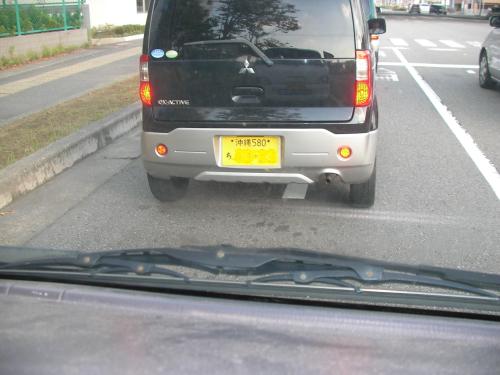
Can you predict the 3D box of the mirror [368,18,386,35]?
[{"bbox_3d":[1.145,-1.447,4.929,0.158,0.135,0.110,3,20,14],"label":"mirror"}]

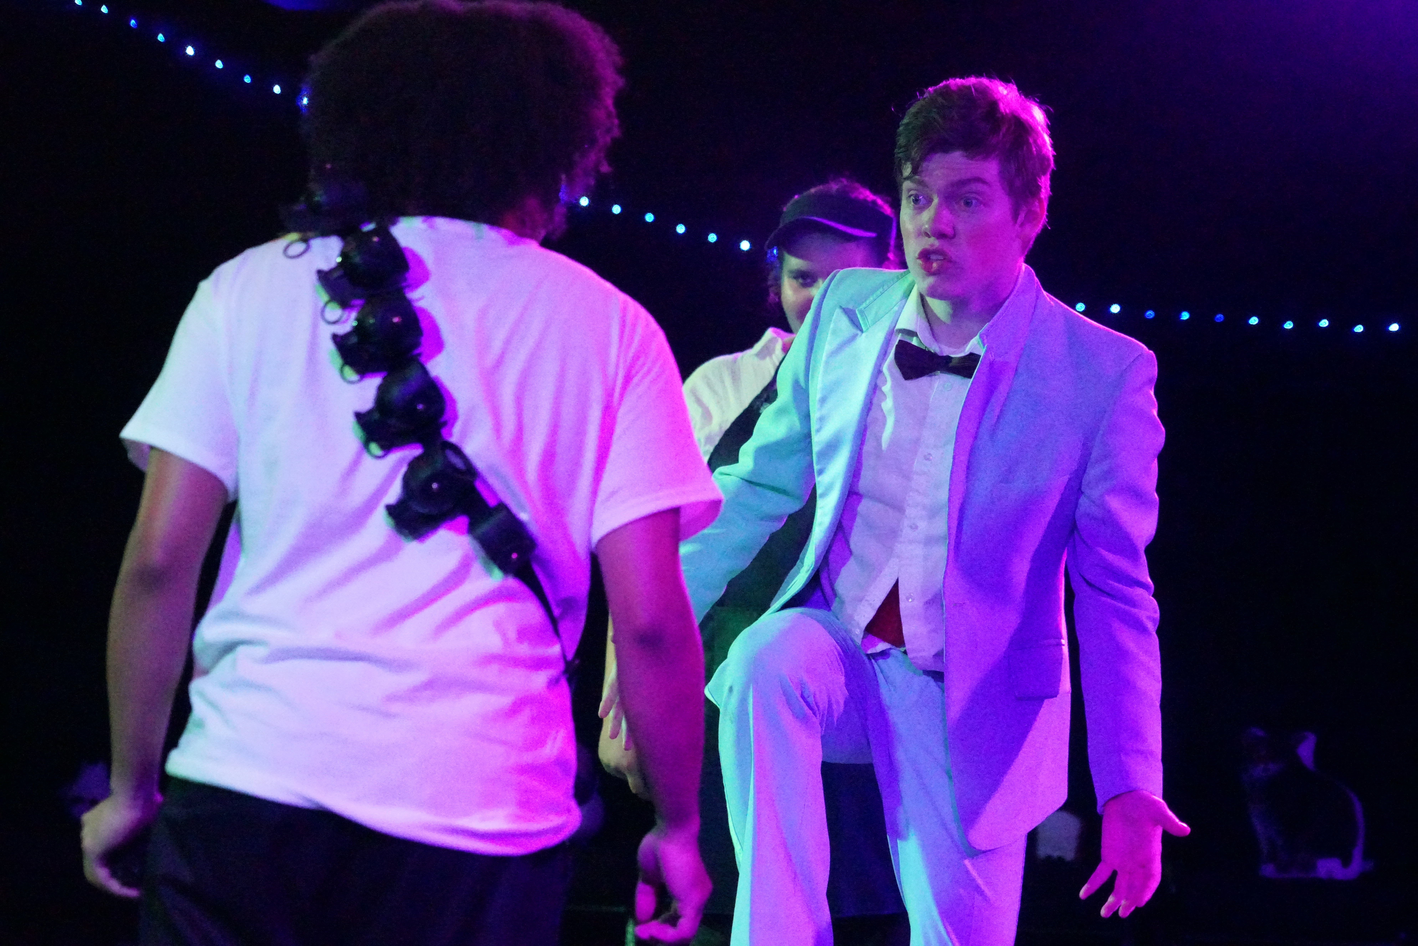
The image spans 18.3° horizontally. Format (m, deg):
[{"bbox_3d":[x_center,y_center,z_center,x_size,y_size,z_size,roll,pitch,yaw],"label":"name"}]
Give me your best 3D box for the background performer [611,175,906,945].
[{"bbox_3d":[0.150,0.425,6.200,0.600,1.680,0.360,0,0,12],"label":"background performer"}]

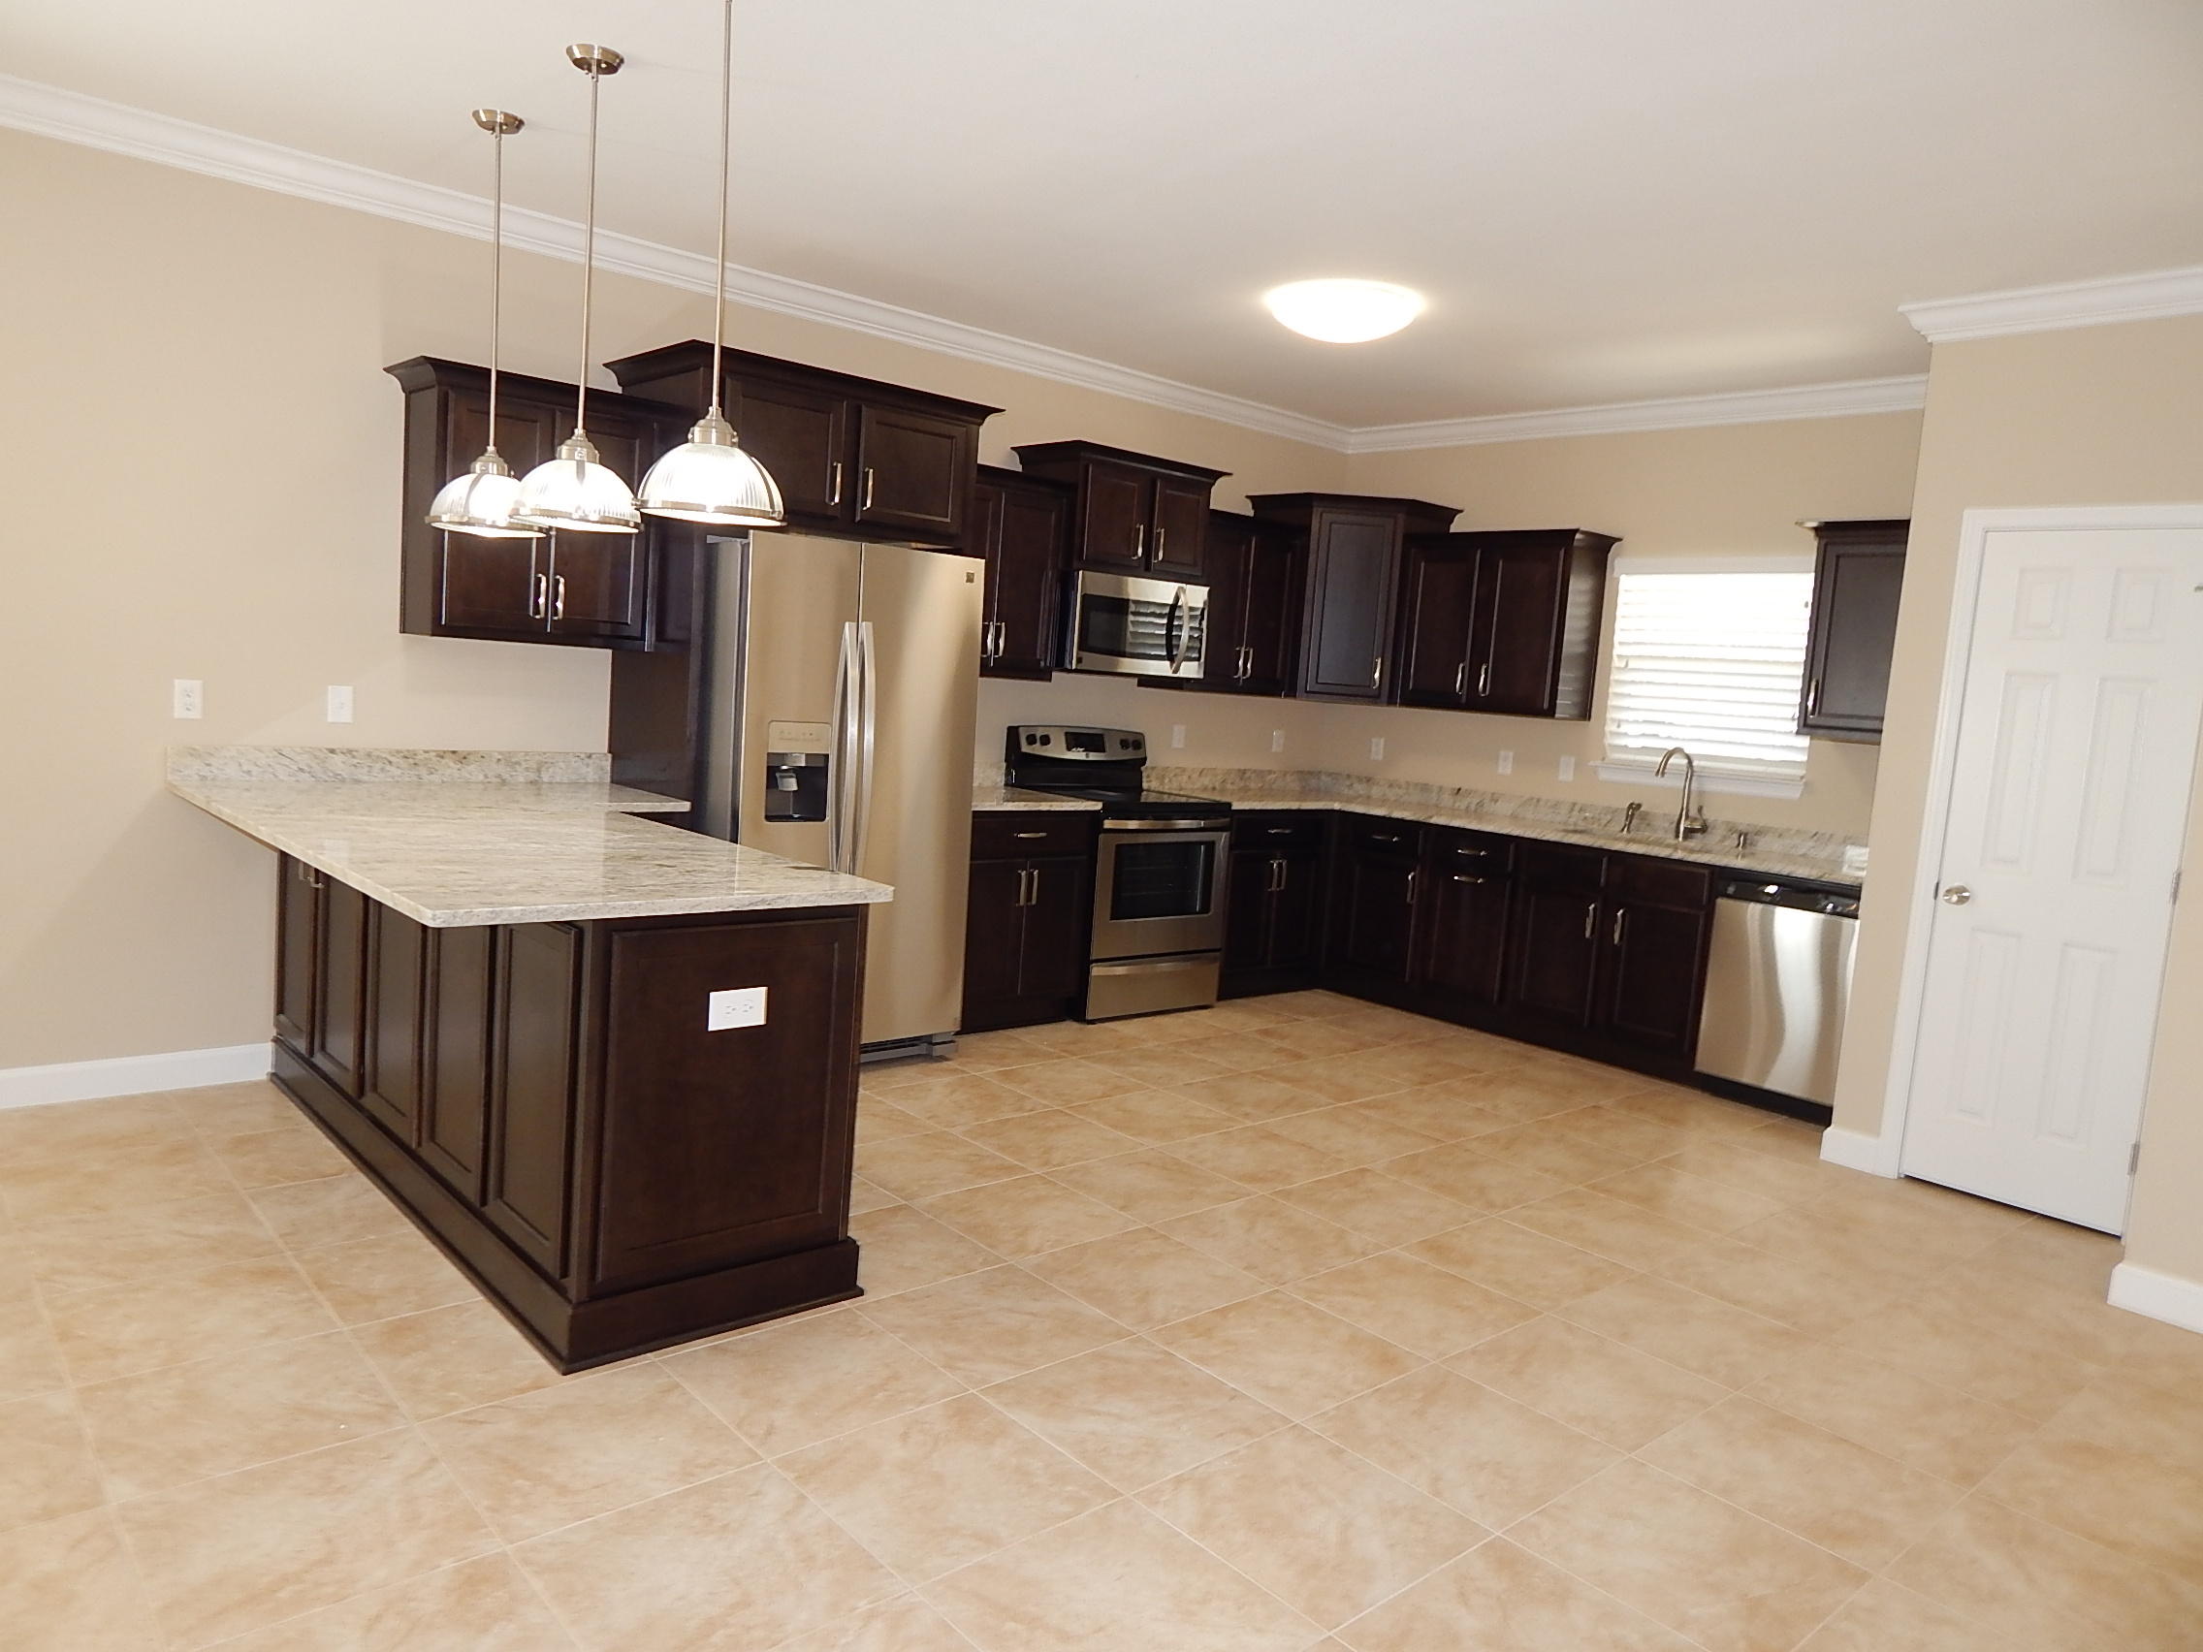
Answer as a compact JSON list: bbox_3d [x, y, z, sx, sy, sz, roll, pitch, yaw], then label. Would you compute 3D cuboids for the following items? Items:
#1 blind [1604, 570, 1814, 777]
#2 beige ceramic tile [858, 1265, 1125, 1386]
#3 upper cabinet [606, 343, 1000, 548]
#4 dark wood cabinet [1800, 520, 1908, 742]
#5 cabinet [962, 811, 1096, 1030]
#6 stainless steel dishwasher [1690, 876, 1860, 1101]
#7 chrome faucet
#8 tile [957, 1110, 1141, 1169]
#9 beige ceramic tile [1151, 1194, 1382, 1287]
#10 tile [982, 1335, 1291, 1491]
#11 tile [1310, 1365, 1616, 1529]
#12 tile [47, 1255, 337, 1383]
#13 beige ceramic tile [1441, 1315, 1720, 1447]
[{"bbox_3d":[2.584,-0.656,6.195,0.055,0.874,0.919,-1,8,-42],"label":"blind"},{"bbox_3d":[-0.233,1.088,3.206,0.450,0.010,0.450,-1,8,-42],"label":"beige ceramic tile"},{"bbox_3d":[-1.039,-1.273,5.152,1.201,0.523,0.692,-1,8,-42],"label":"upper cabinet"},{"bbox_3d":[2.946,-0.702,5.424,0.335,0.793,0.480,-1,8,-42],"label":"dark wood cabinet"},{"bbox_3d":[-0.497,0.346,5.923,0.670,0.874,0.593,-1,8,-42],"label":"cabinet"},{"bbox_3d":[2.713,0.610,5.530,0.600,0.820,0.600,-1,8,-42],"label":"stainless steel dishwasher"},{"bbox_3d":[2.382,-0.123,6.002,0.272,0.392,0.136,-1,8,-42],"label":"chrome faucet"},{"bbox_3d":[-0.161,0.965,4.483,0.450,0.010,0.450,-1,8,-42],"label":"tile"},{"bbox_3d":[0.440,1.077,3.814,0.450,0.010,0.450,-1,8,-42],"label":"beige ceramic tile"},{"bbox_3d":[0.066,1.145,2.871,0.450,0.010,0.450,-1,8,-42],"label":"tile"},{"bbox_3d":[0.703,1.196,2.843,0.450,0.010,0.450,-1,8,-42],"label":"tile"},{"bbox_3d":[-1.827,0.982,2.941,0.443,0.010,0.443,-1,8,-42],"label":"tile"},{"bbox_3d":[1.030,1.179,3.114,0.443,0.010,0.443,-1,8,-42],"label":"beige ceramic tile"}]

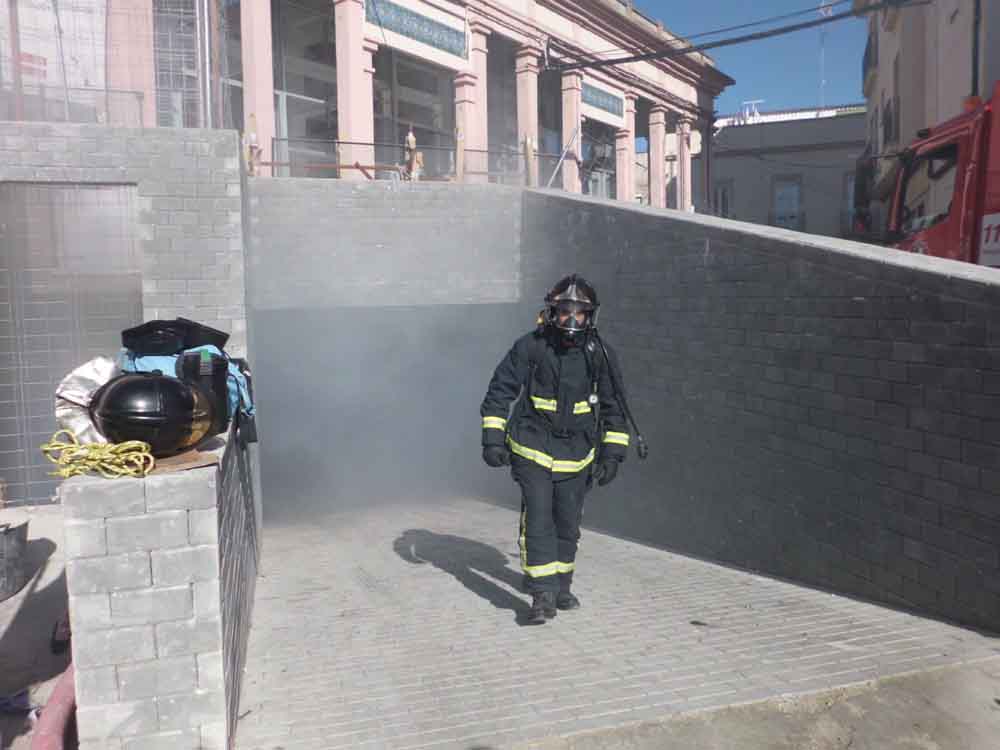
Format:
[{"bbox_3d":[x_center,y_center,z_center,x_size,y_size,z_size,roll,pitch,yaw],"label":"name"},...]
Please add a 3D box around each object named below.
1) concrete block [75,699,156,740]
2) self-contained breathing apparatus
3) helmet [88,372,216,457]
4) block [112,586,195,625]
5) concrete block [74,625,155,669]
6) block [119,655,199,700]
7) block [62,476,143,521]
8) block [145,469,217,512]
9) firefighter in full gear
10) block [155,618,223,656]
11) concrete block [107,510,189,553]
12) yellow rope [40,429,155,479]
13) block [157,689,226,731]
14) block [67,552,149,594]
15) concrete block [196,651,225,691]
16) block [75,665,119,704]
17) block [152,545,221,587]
[{"bbox_3d":[-1.019,0.909,2.032,0.194,0.096,0.100,-2,4,-14],"label":"concrete block"},{"bbox_3d":[0.507,-0.029,4.030,0.560,0.950,0.460,-1,4,2],"label":"self-contained breathing apparatus"},{"bbox_3d":[-0.972,0.112,2.100,0.335,0.240,0.250,-1,-6,-21],"label":"helmet"},{"bbox_3d":[-0.931,0.609,2.035,0.195,0.096,0.100,-2,4,-14],"label":"block"},{"bbox_3d":[-1.043,0.721,2.063,0.197,0.103,0.100,-2,6,-14],"label":"concrete block"},{"bbox_3d":[-0.946,0.822,2.096,0.200,0.102,0.100,-2,6,-14],"label":"block"},{"bbox_3d":[-1.035,0.316,1.993,0.194,0.096,0.100,-2,4,-14],"label":"block"},{"bbox_3d":[-0.868,0.313,2.069,0.170,0.096,0.100,-2,6,-14],"label":"block"},{"bbox_3d":[0.281,0.374,3.955,0.770,1.780,0.530,-1,5,-7],"label":"firefighter in full gear"},{"bbox_3d":[-0.863,0.715,2.107,0.170,0.103,0.100,-2,6,-14],"label":"block"},{"bbox_3d":[-0.951,0.417,2.058,0.200,0.103,0.100,-2,6,-14],"label":"concrete block"},{"bbox_3d":[-1.079,0.218,2.017,0.270,0.095,0.150,-2,4,-14],"label":"yellow rope"},{"bbox_3d":[-0.841,0.901,2.074,0.168,0.096,0.100,-2,4,-14],"label":"block"},{"bbox_3d":[-1.030,0.514,2.006,0.194,0.096,0.100,-2,4,-14],"label":"block"},{"bbox_3d":[-0.818,0.815,2.148,0.070,0.102,0.140,-2,6,-14],"label":"concrete block"},{"bbox_3d":[-1.076,0.810,2.038,0.094,0.096,0.150,-2,4,-14],"label":"block"},{"bbox_3d":[-0.866,0.515,2.088,0.170,0.097,0.100,-2,6,-14],"label":"block"}]

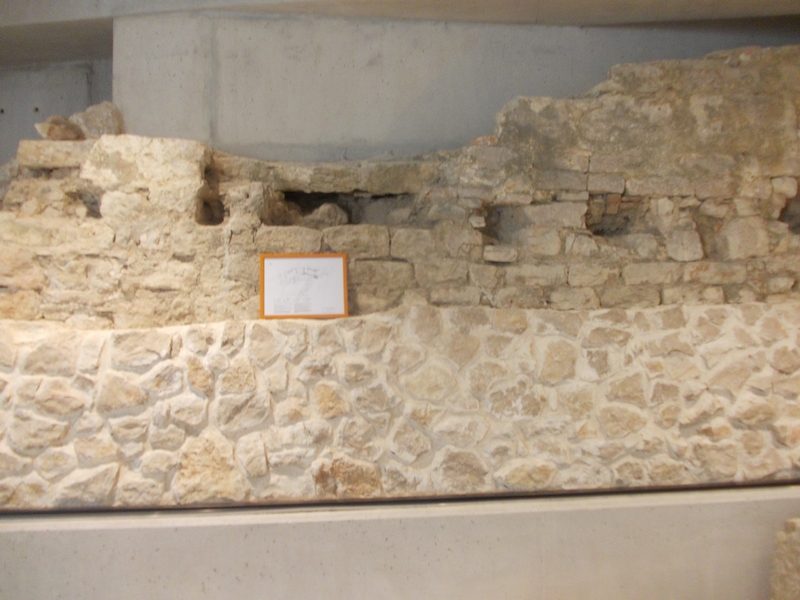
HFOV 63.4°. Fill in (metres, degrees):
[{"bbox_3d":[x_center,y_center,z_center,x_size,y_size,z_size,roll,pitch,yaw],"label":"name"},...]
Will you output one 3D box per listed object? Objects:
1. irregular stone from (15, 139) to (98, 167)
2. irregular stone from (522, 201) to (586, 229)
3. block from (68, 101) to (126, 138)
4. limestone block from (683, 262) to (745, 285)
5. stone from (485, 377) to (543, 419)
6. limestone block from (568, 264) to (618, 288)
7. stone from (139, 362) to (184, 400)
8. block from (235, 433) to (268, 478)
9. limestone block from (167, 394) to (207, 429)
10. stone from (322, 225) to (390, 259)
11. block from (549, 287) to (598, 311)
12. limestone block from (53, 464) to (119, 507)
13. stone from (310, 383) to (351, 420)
[{"bbox_3d":[-1.761,-0.746,3.317,0.393,0.136,0.200,0,-1,-6],"label":"irregular stone"},{"bbox_3d":[0.863,-0.480,3.731,0.360,0.143,0.200,-1,3,-4],"label":"irregular stone"},{"bbox_3d":[-1.473,-0.867,3.213,0.257,0.184,0.200,0,-1,-7],"label":"block"},{"bbox_3d":[1.643,-0.138,3.500,0.361,0.116,0.190,0,-1,-7],"label":"limestone block"},{"bbox_3d":[0.549,0.478,3.246,0.282,0.205,0.170,0,-1,-7],"label":"stone"},{"bbox_3d":[1.093,-0.141,3.742,0.290,0.122,0.160,0,2,-6],"label":"limestone block"},{"bbox_3d":[-1.170,0.401,3.223,0.216,0.181,0.160,-1,-3,-4],"label":"stone"},{"bbox_3d":[-0.783,0.812,3.441,0.171,0.237,0.141,0,2,-6],"label":"block"},{"bbox_3d":[-1.039,0.543,3.149,0.187,0.158,0.140,0,-1,-6],"label":"limestone block"},{"bbox_3d":[-0.231,-0.286,3.277,0.324,0.167,0.200,0,-1,-7],"label":"stone"},{"bbox_3d":[0.916,-0.005,3.495,0.265,0.125,0.170,-1,-3,-4],"label":"block"},{"bbox_3d":[-1.520,0.893,3.189,0.303,0.205,0.180,-1,-3,-4],"label":"limestone block"},{"bbox_3d":[-0.377,0.534,3.527,0.208,0.190,0.150,-1,3,-4],"label":"stone"}]

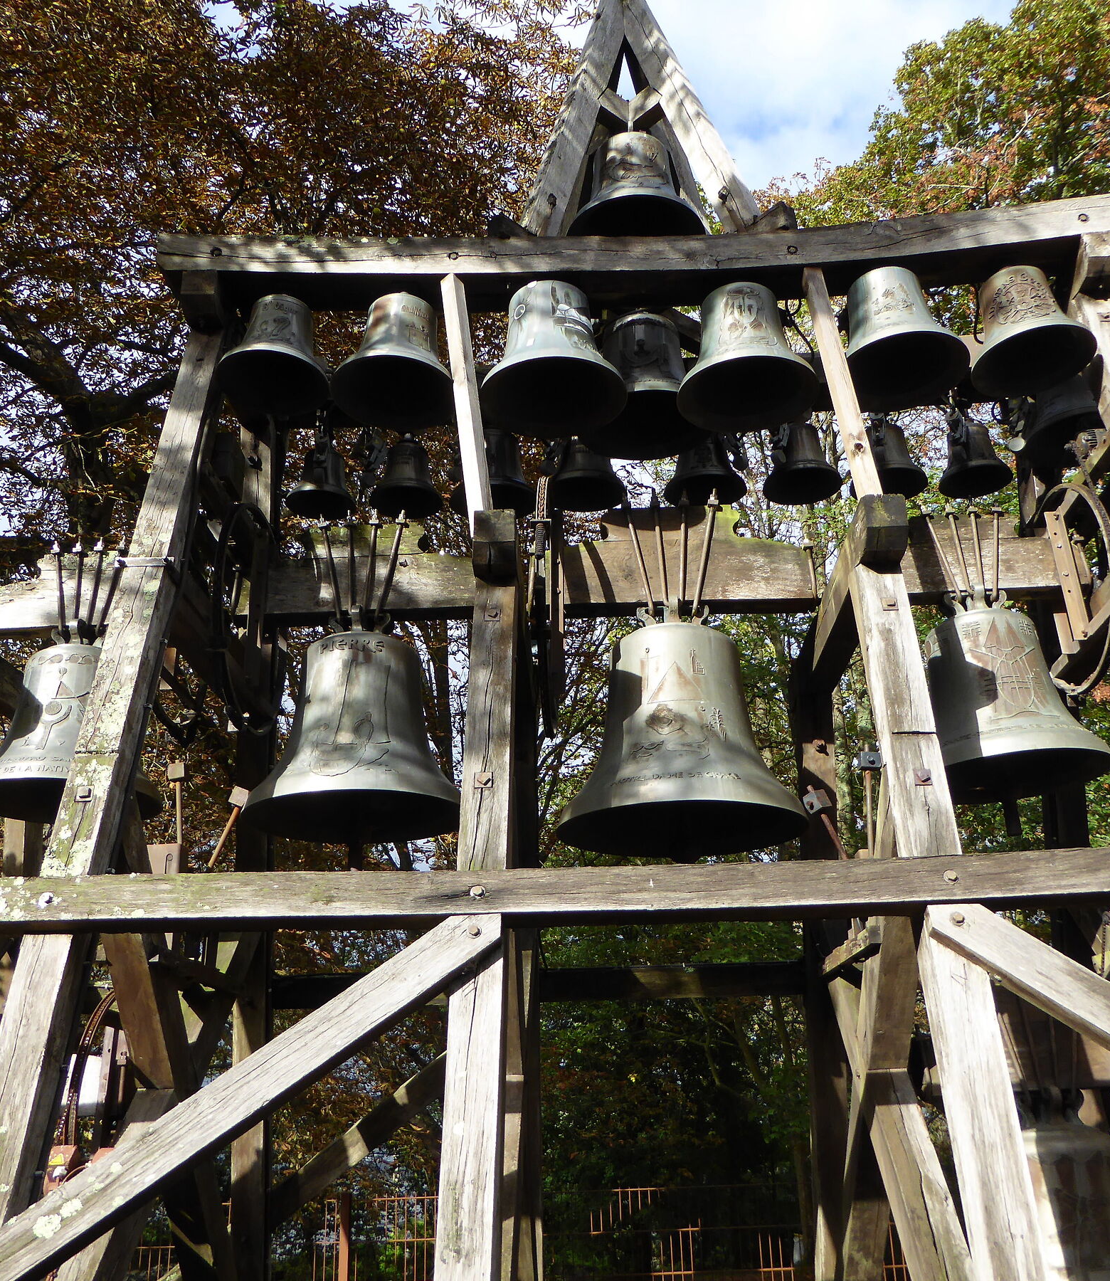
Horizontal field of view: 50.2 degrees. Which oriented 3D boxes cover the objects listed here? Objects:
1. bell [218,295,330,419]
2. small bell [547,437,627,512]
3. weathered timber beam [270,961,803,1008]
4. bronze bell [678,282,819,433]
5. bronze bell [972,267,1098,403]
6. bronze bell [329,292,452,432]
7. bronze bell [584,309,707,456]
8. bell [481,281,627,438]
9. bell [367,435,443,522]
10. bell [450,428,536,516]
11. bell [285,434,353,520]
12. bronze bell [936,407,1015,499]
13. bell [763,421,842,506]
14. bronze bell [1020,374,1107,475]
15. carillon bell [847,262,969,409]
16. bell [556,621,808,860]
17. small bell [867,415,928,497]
[{"bbox_3d":[-1.300,-1.360,5.471,0.504,0.413,0.504,-2,-22,1],"label":"bell"},{"bbox_3d":[0.171,-0.928,6.288,0.394,0.354,0.394,-2,-22,1],"label":"small bell"},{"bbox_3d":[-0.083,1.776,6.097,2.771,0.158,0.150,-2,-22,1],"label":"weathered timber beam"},{"bbox_3d":[0.850,-1.325,5.379,0.623,0.514,0.623,-2,-22,1],"label":"bronze bell"},{"bbox_3d":[2.276,-1.552,5.734,0.564,0.486,0.564,-2,-22,2],"label":"bronze bell"},{"bbox_3d":[-0.766,-1.398,5.658,0.579,0.521,0.579,-2,-22,1],"label":"bronze bell"},{"bbox_3d":[0.498,-1.401,6.396,0.684,0.575,0.684,-1,-22,1],"label":"bronze bell"},{"bbox_3d":[-0.009,-1.407,5.633,0.686,0.618,0.686,-2,-22,1],"label":"bell"},{"bbox_3d":[-0.789,-0.882,6.317,0.384,0.337,0.384,-2,-22,1],"label":"bell"},{"bbox_3d":[-0.329,-0.915,6.302,0.432,0.389,0.432,-2,-22,1],"label":"bell"},{"bbox_3d":[-1.240,-0.861,6.315,0.354,0.318,0.354,-2,-22,1],"label":"bell"},{"bbox_3d":[2.195,-0.986,6.252,0.359,0.340,0.359,-2,-22,1],"label":"bronze bell"},{"bbox_3d":[1.294,-0.973,6.263,0.405,0.365,0.405,-2,-22,1],"label":"bell"},{"bbox_3d":[2.526,-1.179,5.771,0.522,0.470,0.522,-2,-22,1],"label":"bronze bell"},{"bbox_3d":[1.654,-1.524,5.768,0.629,0.521,0.629,-1,-22,1],"label":"carillon bell"},{"bbox_3d":[0.583,0.454,5.741,1.185,0.965,1.185,-1,-22,1],"label":"bell"},{"bbox_3d":[1.745,-0.966,6.260,0.384,0.329,0.384,-2,-22,1],"label":"small bell"}]

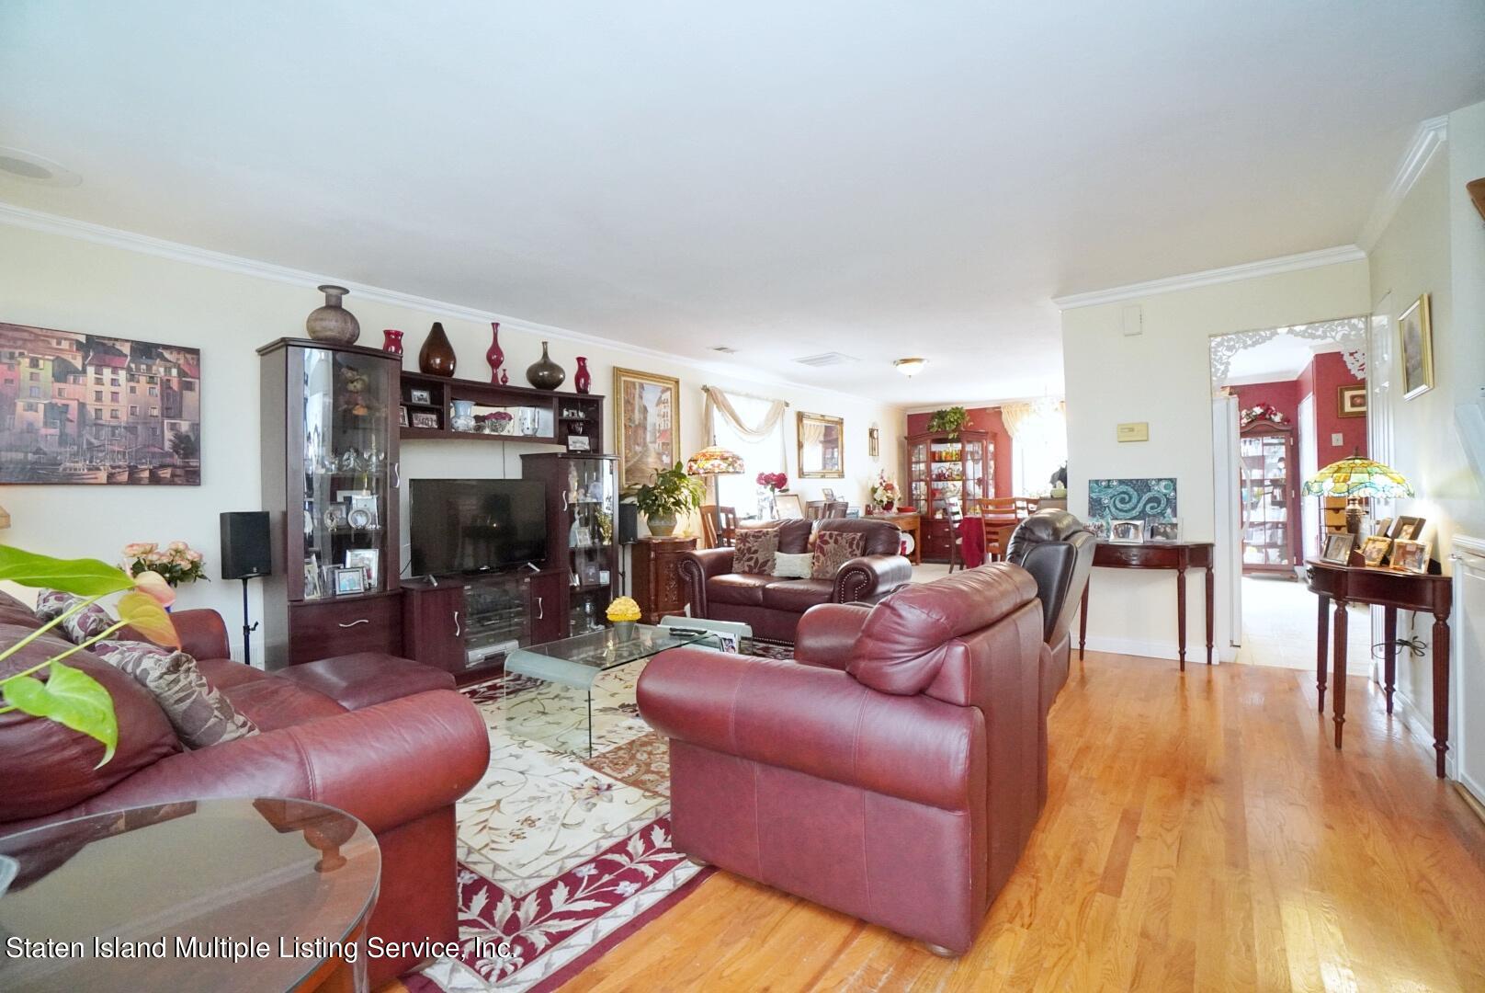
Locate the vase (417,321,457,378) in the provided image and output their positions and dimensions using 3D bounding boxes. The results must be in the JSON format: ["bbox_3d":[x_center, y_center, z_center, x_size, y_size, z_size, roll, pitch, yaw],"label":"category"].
[{"bbox_3d":[-1.948,-0.929,3.943,0.205,0.365,0.205,-1,0,37],"label":"vase"}]

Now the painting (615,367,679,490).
[{"bbox_3d":[-0.840,-0.562,5.571,0.050,1.090,0.750,-2,0,38],"label":"painting"}]

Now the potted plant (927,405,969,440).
[{"bbox_3d":[2.997,-1.071,9.079,0.620,0.500,0.550,-1,0,37],"label":"potted plant"}]

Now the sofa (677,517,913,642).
[{"bbox_3d":[0.412,0.653,4.986,1.810,0.900,0.880,-1,0,37],"label":"sofa"}]

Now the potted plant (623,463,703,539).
[{"bbox_3d":[-0.691,0.027,5.551,0.620,0.680,0.660,-1,1,0],"label":"potted plant"}]

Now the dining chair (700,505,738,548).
[{"bbox_3d":[-0.050,0.597,6.207,0.500,0.990,0.450,-1,1,38],"label":"dining chair"}]

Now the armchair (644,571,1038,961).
[{"bbox_3d":[0.394,0.685,2.131,1.010,0.870,0.970,-1,0,34],"label":"armchair"}]

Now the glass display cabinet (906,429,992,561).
[{"bbox_3d":[3.092,0.032,9.466,1.380,1.930,0.480,-1,1,38],"label":"glass display cabinet"}]

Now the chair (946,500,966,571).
[{"bbox_3d":[3.026,0.515,8.178,0.510,0.990,0.450,-1,1,38],"label":"chair"}]

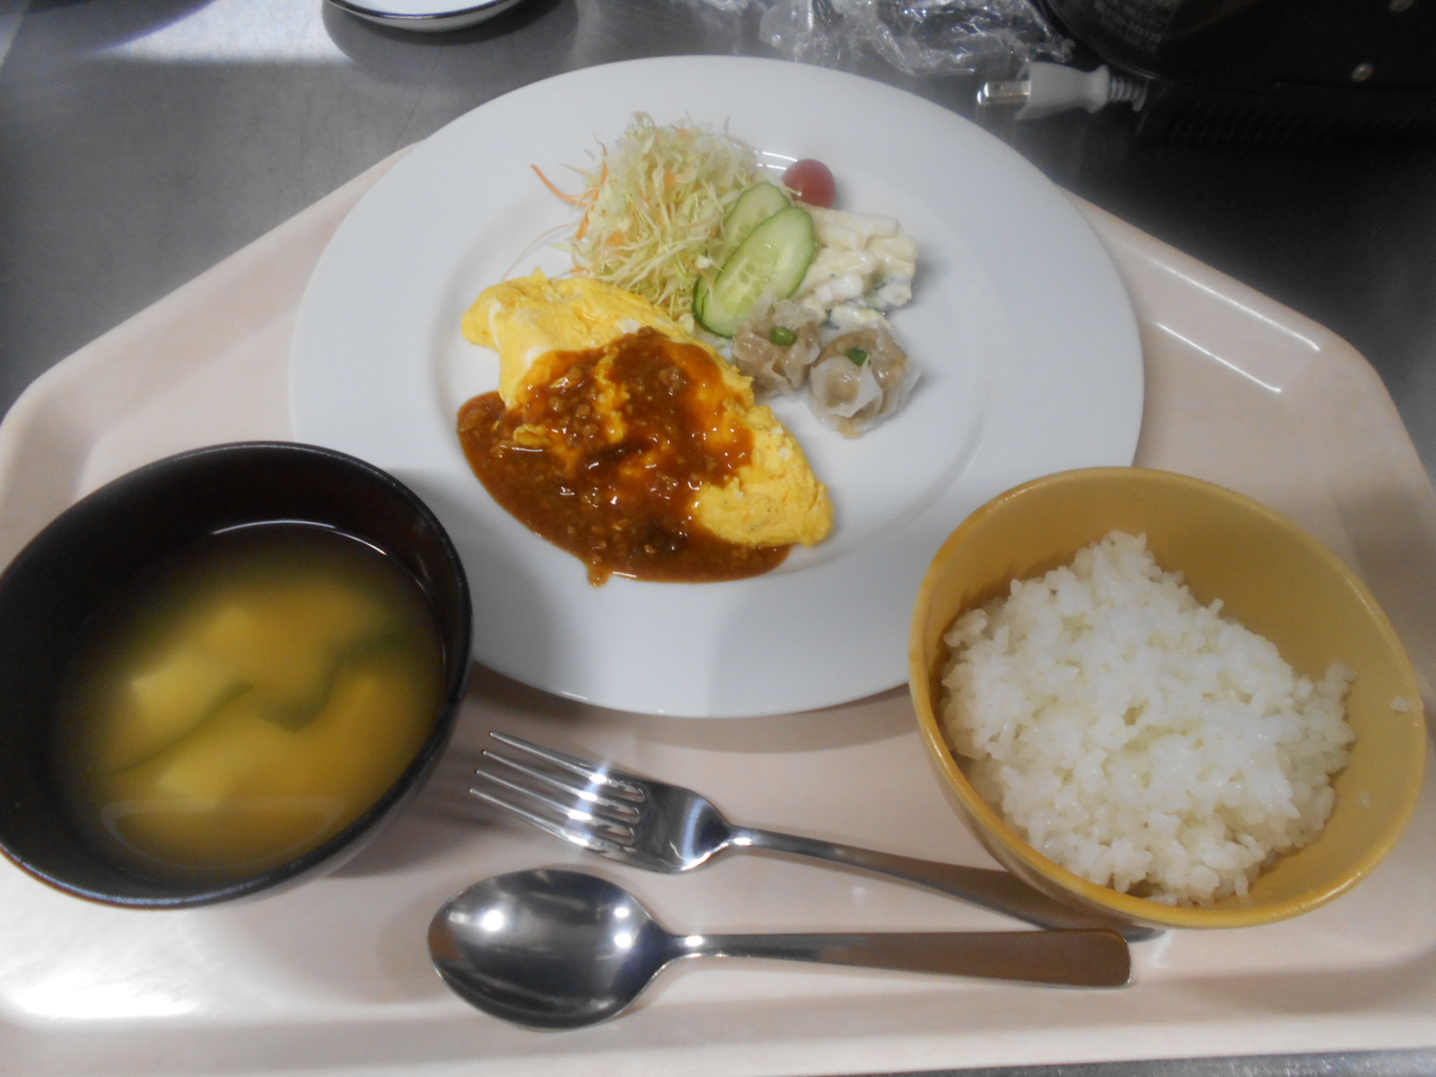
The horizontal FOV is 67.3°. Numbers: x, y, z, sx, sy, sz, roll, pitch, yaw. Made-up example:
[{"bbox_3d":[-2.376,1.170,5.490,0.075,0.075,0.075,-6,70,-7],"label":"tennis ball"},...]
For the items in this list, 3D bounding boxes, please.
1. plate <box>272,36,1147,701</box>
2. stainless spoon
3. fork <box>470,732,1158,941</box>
[{"bbox_3d":[0.001,-0.064,0.365,0.274,0.025,0.274,1,60,-1],"label":"plate"},{"bbox_3d":[0.016,0.104,0.269,0.176,0.021,0.037,2,60,0],"label":"stainless spoon"},{"bbox_3d":[0.025,0.084,0.281,0.183,0.022,0.023,12,60,5],"label":"fork"}]

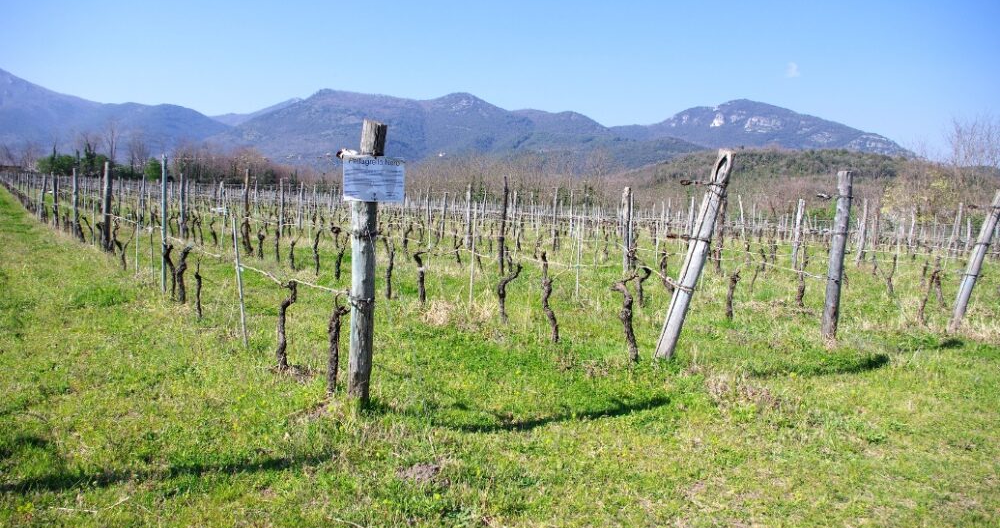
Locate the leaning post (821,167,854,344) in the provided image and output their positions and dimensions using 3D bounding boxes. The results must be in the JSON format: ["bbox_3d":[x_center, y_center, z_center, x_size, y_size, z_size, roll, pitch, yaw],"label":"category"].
[{"bbox_3d":[4.045,-0.098,8.960,0.160,2.000,0.160,7,7,24],"label":"leaning post"}]

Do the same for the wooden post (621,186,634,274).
[{"bbox_3d":[2.703,-0.670,15.969,0.125,1.955,0.125,1,4,10],"label":"wooden post"}]

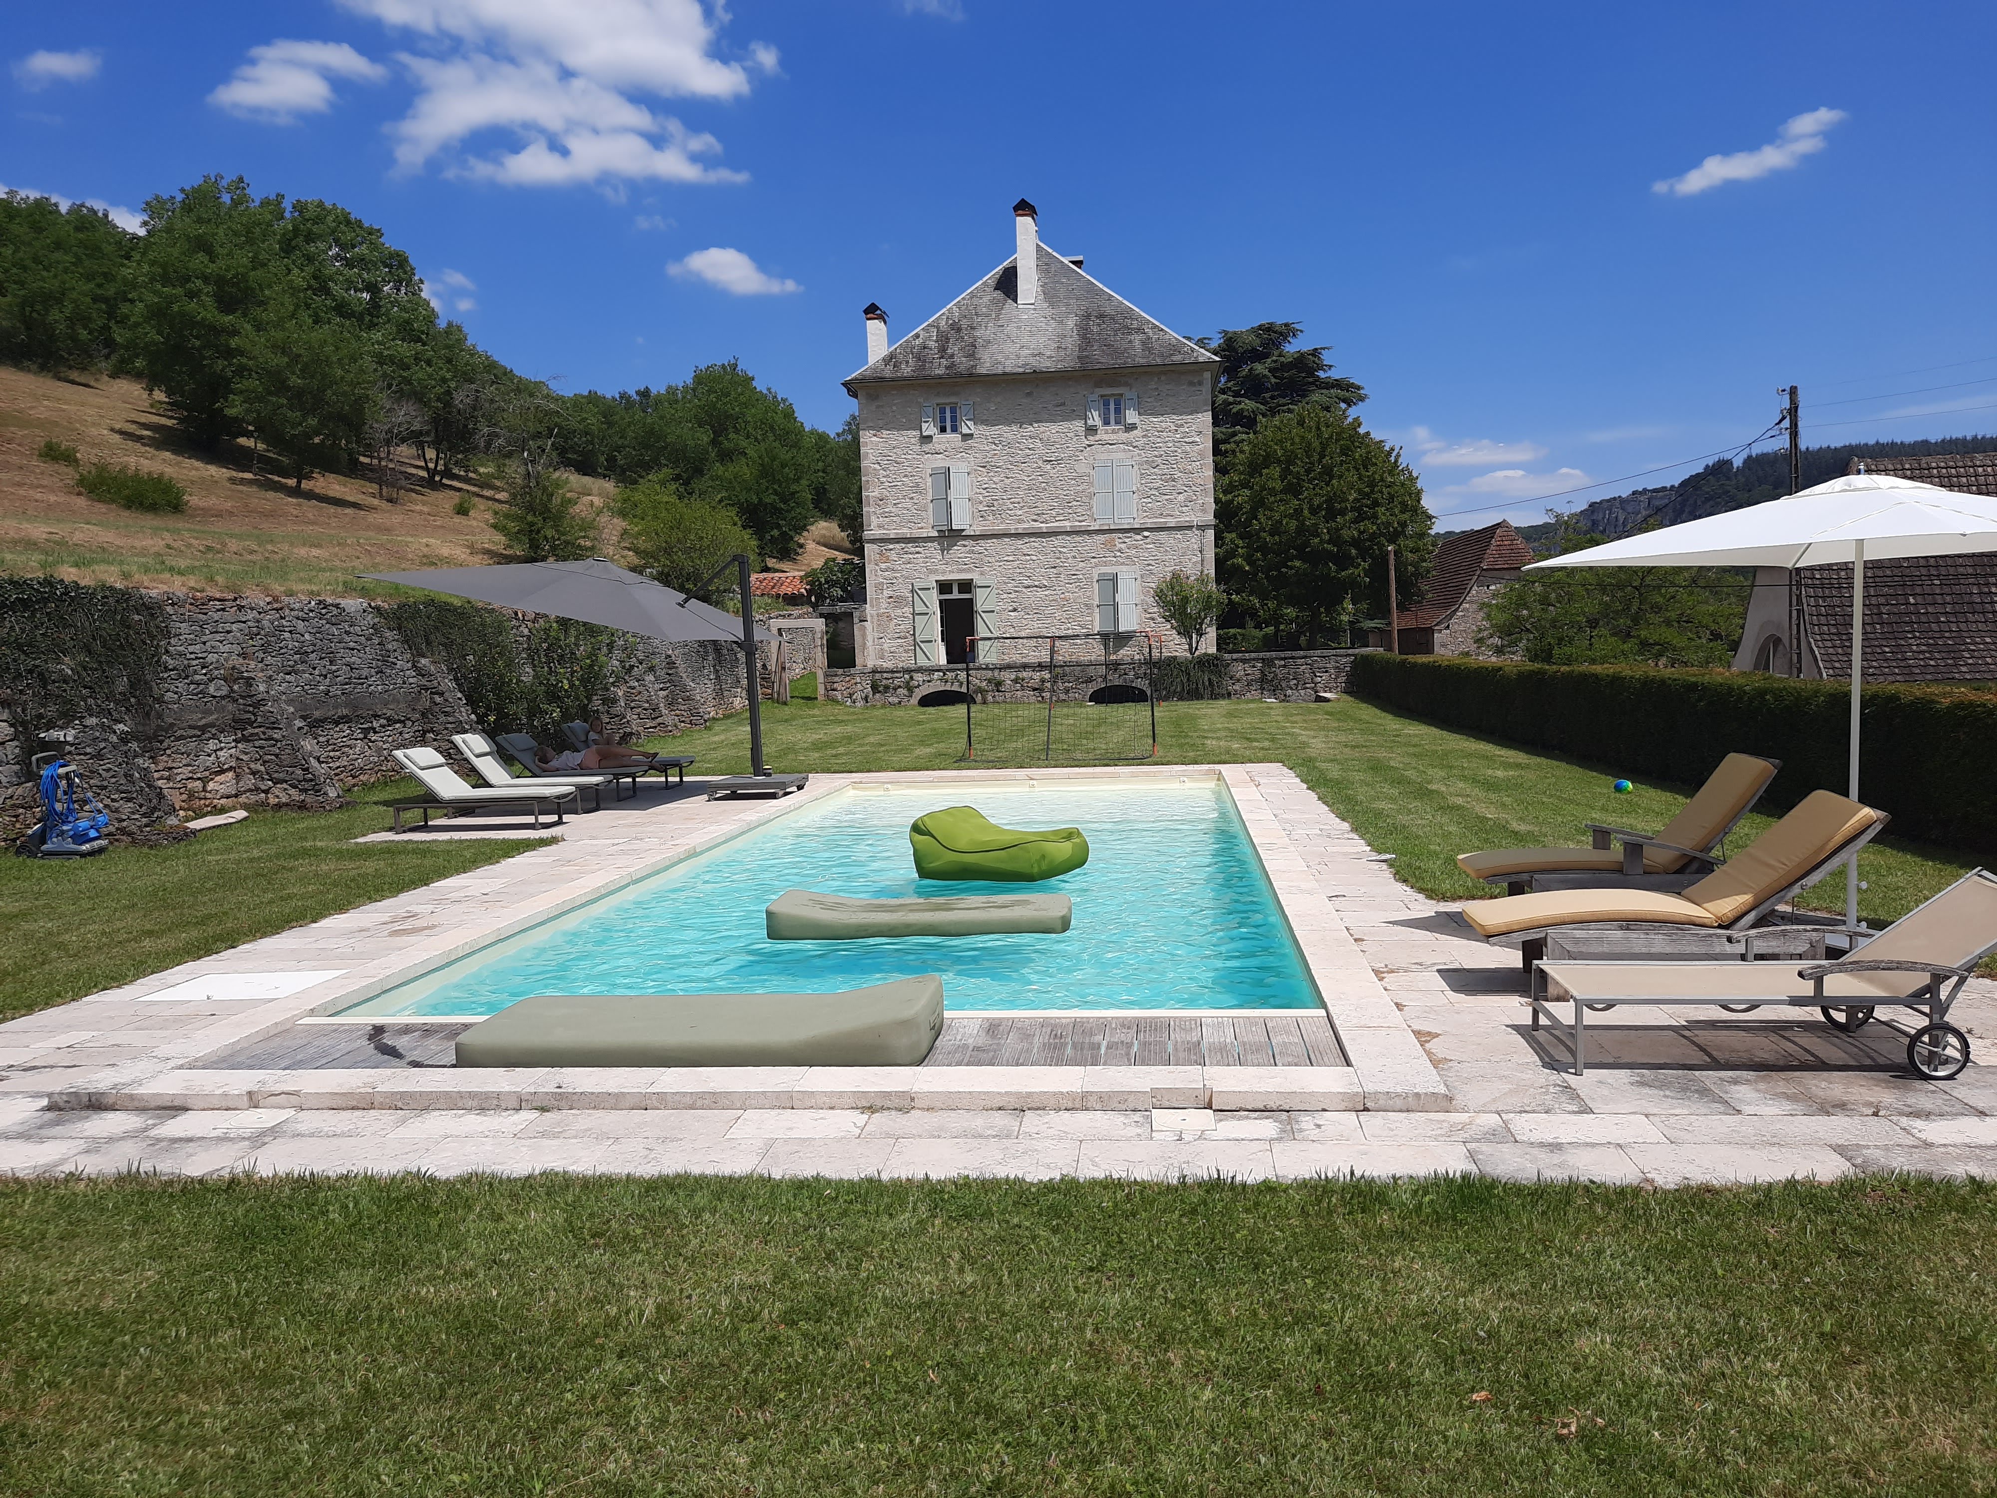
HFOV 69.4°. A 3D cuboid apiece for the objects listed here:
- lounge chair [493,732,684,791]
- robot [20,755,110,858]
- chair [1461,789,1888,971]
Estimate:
[{"bbox_3d":[-5.464,0.232,18.571,1.858,0.871,0.660,-2,4,2],"label":"lounge chair"},{"bbox_3d":[-9.359,0.561,14.478,0.540,0.990,0.470,-1,4,11],"label":"robot"},{"bbox_3d":[3.211,0.705,7.028,1.827,0.913,0.718,-1,4,7],"label":"chair"}]

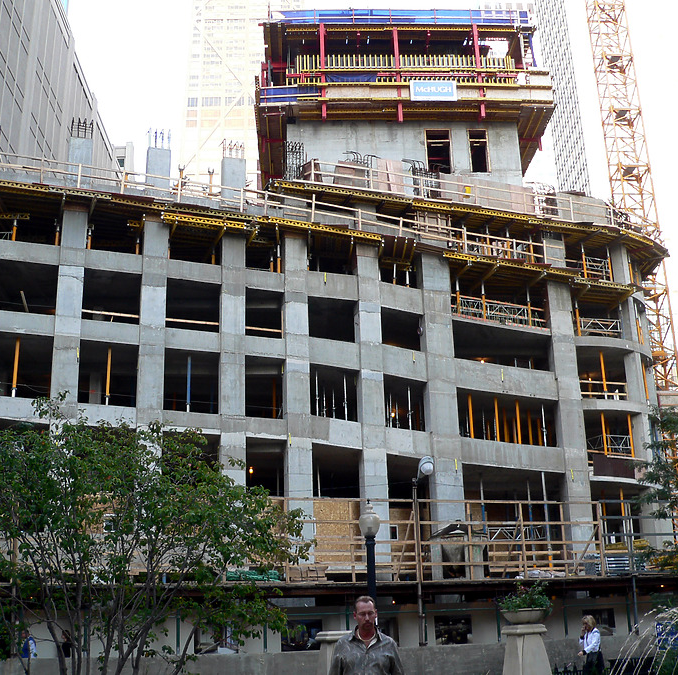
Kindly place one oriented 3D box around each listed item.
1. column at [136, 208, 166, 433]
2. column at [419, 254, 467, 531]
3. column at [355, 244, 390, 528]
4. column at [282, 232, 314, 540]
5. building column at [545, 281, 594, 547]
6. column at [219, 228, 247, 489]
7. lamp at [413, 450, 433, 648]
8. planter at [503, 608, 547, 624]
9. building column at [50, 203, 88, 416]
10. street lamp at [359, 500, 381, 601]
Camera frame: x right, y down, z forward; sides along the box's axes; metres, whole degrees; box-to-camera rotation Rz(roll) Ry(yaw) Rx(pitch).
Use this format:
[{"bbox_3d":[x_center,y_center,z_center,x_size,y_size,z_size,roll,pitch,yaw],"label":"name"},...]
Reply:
[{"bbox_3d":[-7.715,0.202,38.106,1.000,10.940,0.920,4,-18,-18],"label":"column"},{"bbox_3d":[4.425,2.799,41.599,1.300,13.540,0.920,4,-18,-18],"label":"column"},{"bbox_3d":[1.246,2.413,40.067,0.980,13.410,0.920,4,-18,-18],"label":"column"},{"bbox_3d":[-1.914,2.177,39.493,0.970,13.940,0.920,4,-18,-18],"label":"column"},{"bbox_3d":[10.425,3.752,43.438,1.120,13.160,0.920,4,-18,-18],"label":"building column"},{"bbox_3d":[-4.432,1.454,38.830,0.980,12.210,0.920,4,-18,-18],"label":"column"},{"bbox_3d":[2.494,6.205,27.386,0.450,5.600,1.050,4,-18,-18],"label":"lamp"},{"bbox_3d":[2.706,4.069,13.652,0.670,0.230,0.670,-2,-17,0],"label":"planter"},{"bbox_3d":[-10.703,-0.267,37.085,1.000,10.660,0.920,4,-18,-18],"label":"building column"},{"bbox_3d":[0.686,5.343,18.849,0.450,4.090,0.450,-2,-17,0],"label":"street lamp"}]

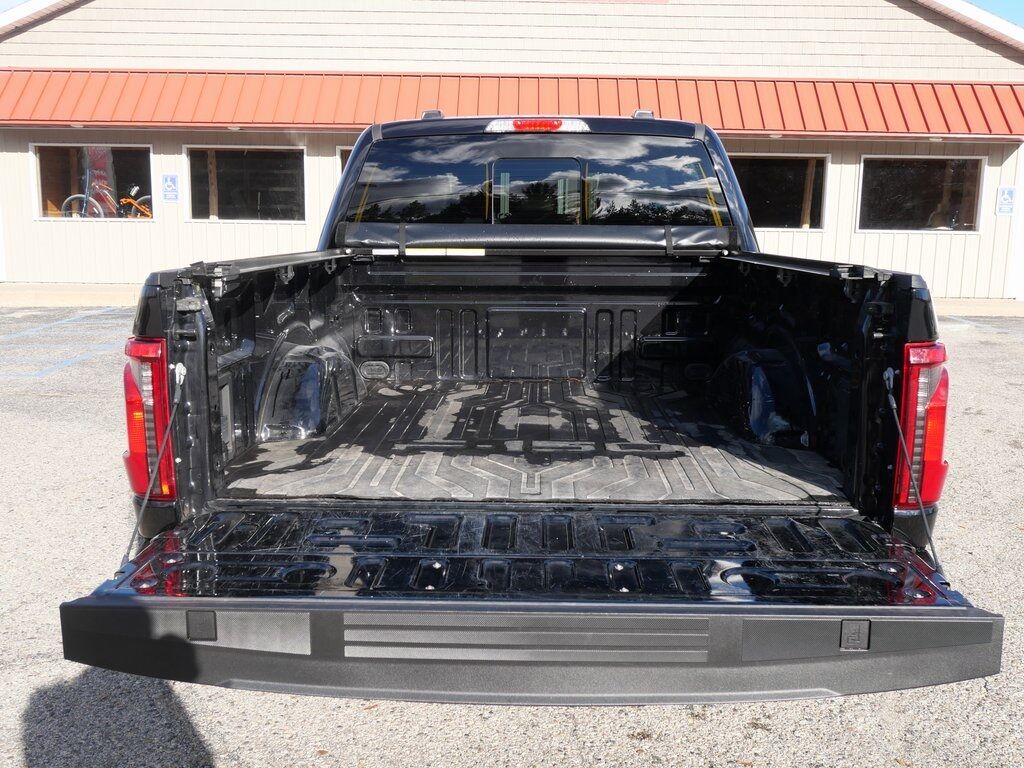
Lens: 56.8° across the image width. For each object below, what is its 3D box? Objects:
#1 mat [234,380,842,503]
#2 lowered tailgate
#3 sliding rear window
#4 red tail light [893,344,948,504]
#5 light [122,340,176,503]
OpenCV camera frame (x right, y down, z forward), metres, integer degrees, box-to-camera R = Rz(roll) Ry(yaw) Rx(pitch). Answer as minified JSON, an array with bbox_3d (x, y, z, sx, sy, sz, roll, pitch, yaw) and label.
[{"bbox_3d":[0.079,0.139,3.036,1.540,0.040,1.670,0,10,2],"label":"mat"},{"bbox_3d":[0.035,0.432,1.996,1.690,0.170,0.600,1,10,1],"label":"lowered tailgate"},{"bbox_3d":[0.113,-0.858,4.081,1.650,0.430,0.090,1,-7,1],"label":"sliding rear window"},{"bbox_3d":[0.951,0.091,2.231,0.130,0.390,0.130,1,10,1],"label":"red tail light"},{"bbox_3d":[-0.849,0.073,2.276,0.130,0.390,0.130,1,10,1],"label":"light"}]

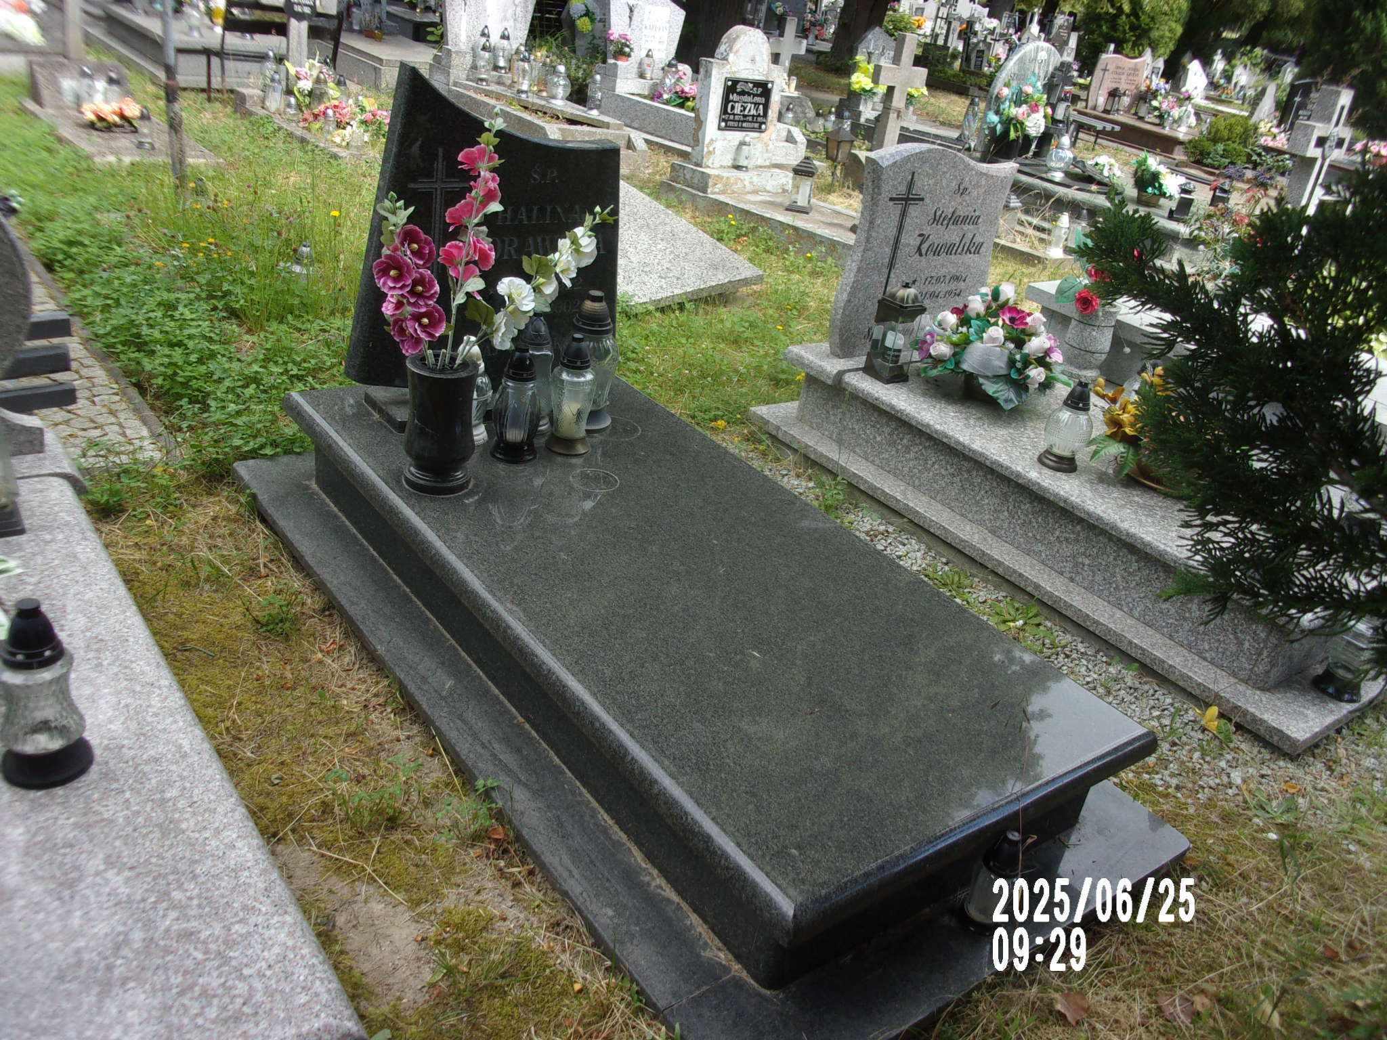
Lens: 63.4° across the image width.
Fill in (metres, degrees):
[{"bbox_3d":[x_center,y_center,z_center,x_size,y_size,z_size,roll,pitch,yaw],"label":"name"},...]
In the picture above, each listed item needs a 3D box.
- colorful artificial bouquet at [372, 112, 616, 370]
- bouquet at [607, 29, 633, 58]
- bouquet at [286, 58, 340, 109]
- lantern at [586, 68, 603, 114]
[{"bbox_3d":[-0.405,-0.542,2.232,0.480,0.490,0.240,-3,26,-24],"label":"colorful artificial bouquet"},{"bbox_3d":[-0.622,-4.022,9.465,0.200,0.240,0.200,7,23,-3],"label":"bouquet"},{"bbox_3d":[-2.397,-2.718,7.021,0.340,0.320,0.270,-5,30,-28],"label":"bouquet"},{"bbox_3d":[-0.657,-2.860,7.495,0.100,0.251,0.100,8,26,-4],"label":"lantern"}]

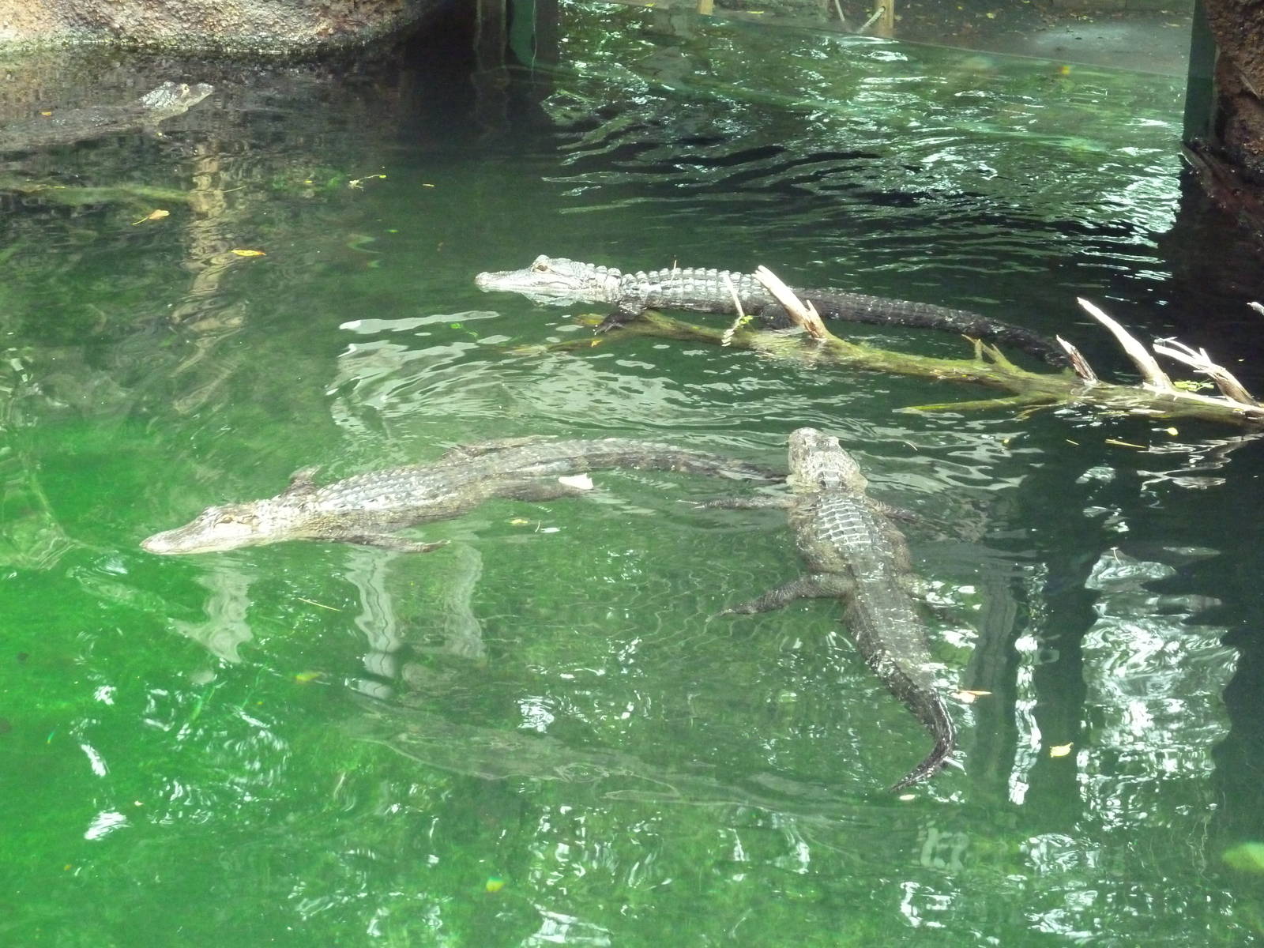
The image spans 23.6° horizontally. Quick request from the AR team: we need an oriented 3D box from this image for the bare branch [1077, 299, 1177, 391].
[{"bbox_3d":[1.006,-0.262,6.171,0.195,0.195,0.070,0,25,0],"label":"bare branch"}]

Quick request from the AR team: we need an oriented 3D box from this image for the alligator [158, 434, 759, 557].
[{"bbox_3d":[-0.305,0.071,5.811,1.270,0.150,0.333,-8,26,-17],"label":"alligator"}]

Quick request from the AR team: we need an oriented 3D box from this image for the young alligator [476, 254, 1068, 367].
[{"bbox_3d":[0.323,-0.330,6.575,1.362,0.200,0.255,5,25,10],"label":"young alligator"}]

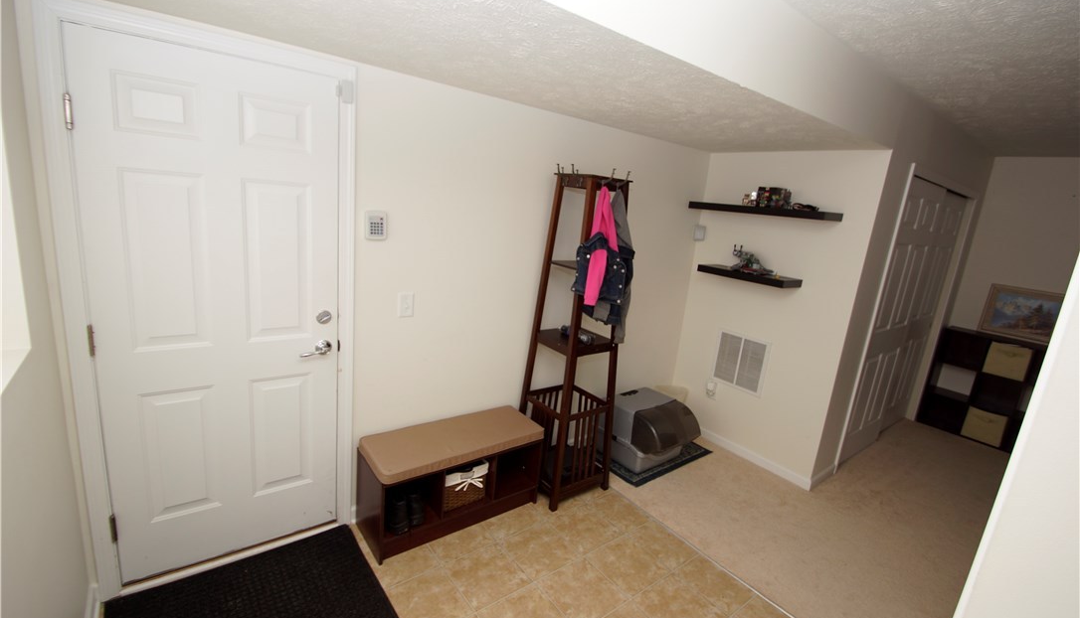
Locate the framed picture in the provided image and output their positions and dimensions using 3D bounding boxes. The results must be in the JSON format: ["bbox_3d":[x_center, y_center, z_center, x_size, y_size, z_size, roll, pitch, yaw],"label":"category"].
[{"bbox_3d":[4.274,0.051,3.931,0.035,0.430,0.560,1,12,-38],"label":"framed picture"}]

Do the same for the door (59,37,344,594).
[{"bbox_3d":[-1.240,0.084,1.817,0.789,2.030,0.045,-4,15,-37],"label":"door"}]

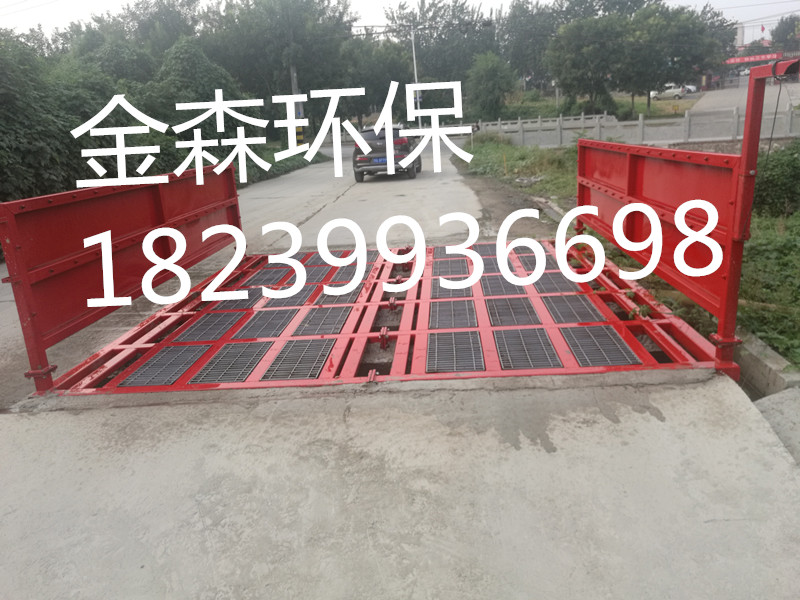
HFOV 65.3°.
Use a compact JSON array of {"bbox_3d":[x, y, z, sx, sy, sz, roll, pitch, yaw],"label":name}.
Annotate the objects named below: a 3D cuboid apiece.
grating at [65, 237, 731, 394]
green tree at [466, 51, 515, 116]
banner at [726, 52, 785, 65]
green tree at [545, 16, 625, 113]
[{"bbox_3d":[-0.037,0.020,4.766,3.481,0.200,3.395,-3,16,5],"label":"grating"},{"bbox_3d":[6.962,-16.385,48.000,3.500,5.000,3.400,-1,17,9],"label":"green tree"},{"bbox_3d":[47.153,-32.096,83.000,6.600,0.700,0.100,12,22,42],"label":"banner"},{"bbox_3d":[14.192,-18.115,48.000,5.600,6.900,5.400,1,17,16],"label":"green tree"}]

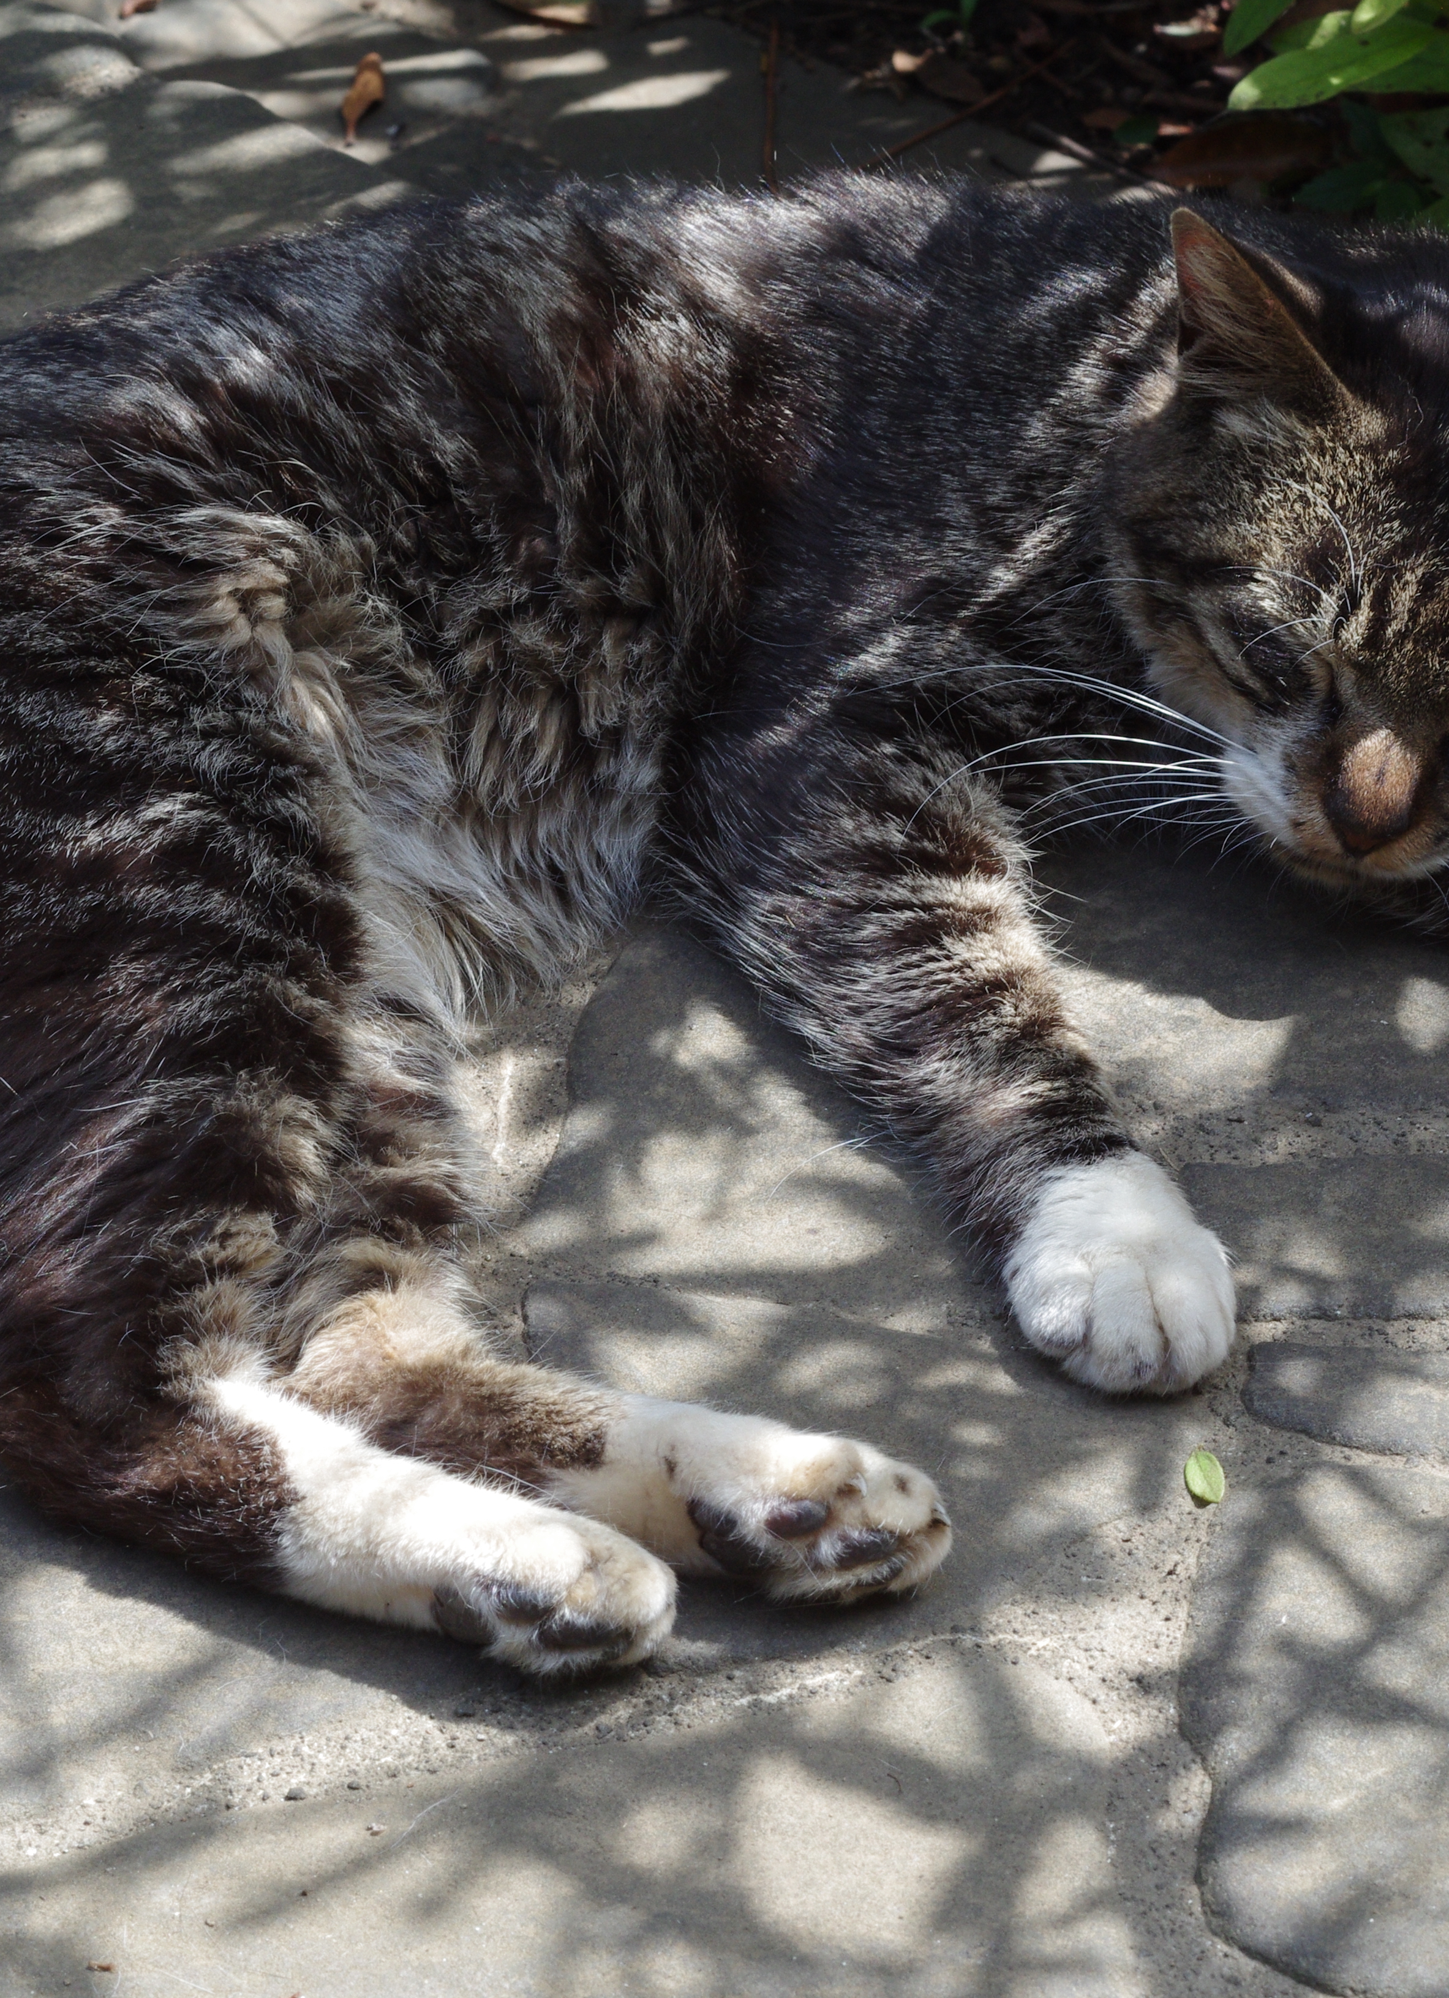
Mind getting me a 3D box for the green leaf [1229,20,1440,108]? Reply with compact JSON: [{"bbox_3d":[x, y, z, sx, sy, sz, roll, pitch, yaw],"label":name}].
[{"bbox_3d":[0.116,-0.178,1.196,0.044,0.007,0.019,-18,63,-16],"label":"green leaf"}]

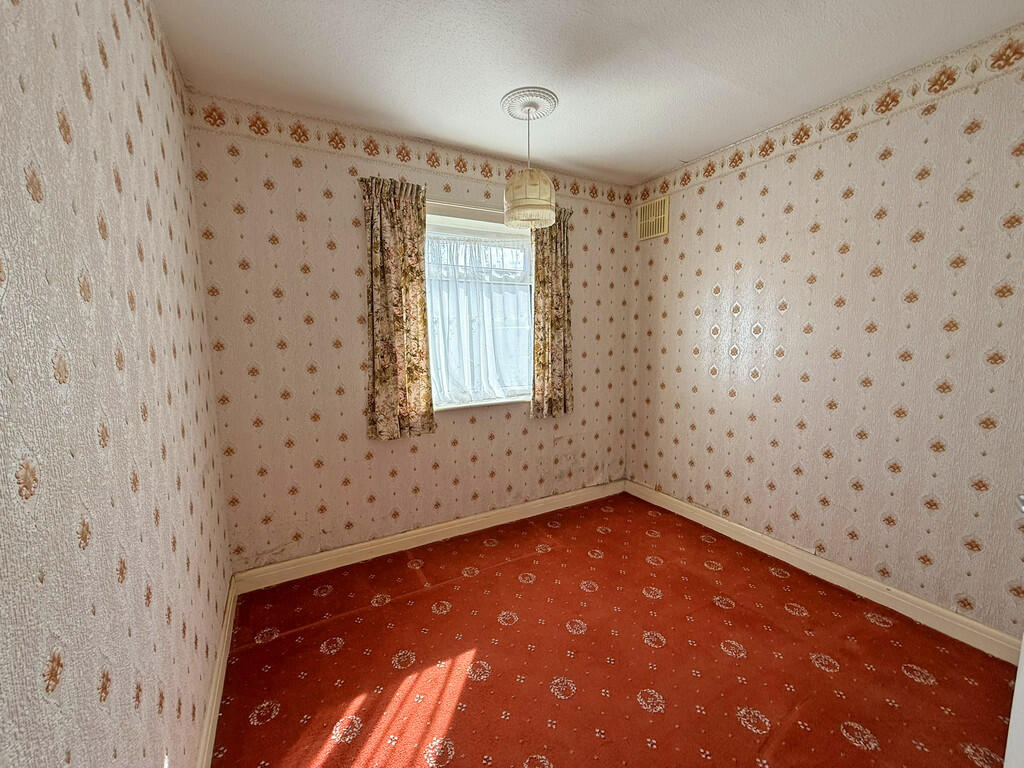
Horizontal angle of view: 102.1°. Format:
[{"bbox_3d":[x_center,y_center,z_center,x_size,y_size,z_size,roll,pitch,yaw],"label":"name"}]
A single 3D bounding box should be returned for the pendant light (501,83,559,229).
[{"bbox_3d":[0.088,-1.080,2.035,0.280,0.555,0.280,-1,7,0],"label":"pendant light"}]

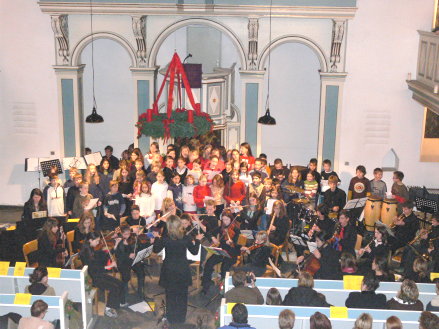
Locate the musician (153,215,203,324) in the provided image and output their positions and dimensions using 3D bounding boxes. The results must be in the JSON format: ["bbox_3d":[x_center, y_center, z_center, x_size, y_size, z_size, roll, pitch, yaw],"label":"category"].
[{"bbox_3d":[-0.610,1.514,9.415,0.700,1.688,0.500,2,14,3],"label":"musician"}]

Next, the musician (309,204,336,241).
[{"bbox_3d":[1.659,1.319,11.257,0.750,1.260,0.520,-7,16,-29],"label":"musician"}]

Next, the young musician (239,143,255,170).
[{"bbox_3d":[0.585,0.265,14.499,0.430,1.530,0.300,7,15,22],"label":"young musician"}]

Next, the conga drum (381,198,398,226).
[{"bbox_3d":[3.676,1.074,13.942,0.370,0.690,0.370,1,14,0],"label":"conga drum"}]

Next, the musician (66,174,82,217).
[{"bbox_3d":[-2.725,0.847,12.267,0.400,1.358,0.300,-1,14,-8],"label":"musician"}]

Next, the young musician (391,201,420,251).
[{"bbox_3d":[3.175,1.290,11.435,0.750,1.290,0.500,-7,16,-28],"label":"young musician"}]

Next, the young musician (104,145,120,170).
[{"bbox_3d":[-2.375,0.309,14.466,0.450,1.550,0.300,0,14,-2],"label":"young musician"}]

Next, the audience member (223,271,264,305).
[{"bbox_3d":[0.329,1.999,8.876,0.540,1.320,0.720,2,14,5],"label":"audience member"}]

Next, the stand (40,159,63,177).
[{"bbox_3d":[-3.634,0.505,14.068,0.500,1.360,0.450,4,15,12],"label":"stand"}]

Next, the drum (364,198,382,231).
[{"bbox_3d":[3.344,1.044,14.039,0.370,0.690,0.370,1,14,0],"label":"drum"}]

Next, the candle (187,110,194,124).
[{"bbox_3d":[-0.491,-0.810,11.151,0.100,0.230,0.100,1,14,0],"label":"candle"}]

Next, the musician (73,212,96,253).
[{"bbox_3d":[-2.208,1.440,10.777,0.480,1.250,0.720,-4,15,-19],"label":"musician"}]

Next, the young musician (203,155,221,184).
[{"bbox_3d":[-0.180,0.499,13.774,0.420,1.420,0.320,2,14,3],"label":"young musician"}]

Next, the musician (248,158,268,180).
[{"bbox_3d":[0.795,0.558,13.527,0.420,1.430,0.320,1,12,3],"label":"musician"}]

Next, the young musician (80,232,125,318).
[{"bbox_3d":[-1.801,1.682,10.041,0.760,1.280,0.480,6,15,17],"label":"young musician"}]

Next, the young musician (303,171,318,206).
[{"bbox_3d":[1.923,0.800,13.517,0.360,1.360,0.270,1,14,2],"label":"young musician"}]

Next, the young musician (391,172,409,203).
[{"bbox_3d":[3.520,0.757,12.838,0.320,1.297,0.400,-11,18,-39],"label":"young musician"}]

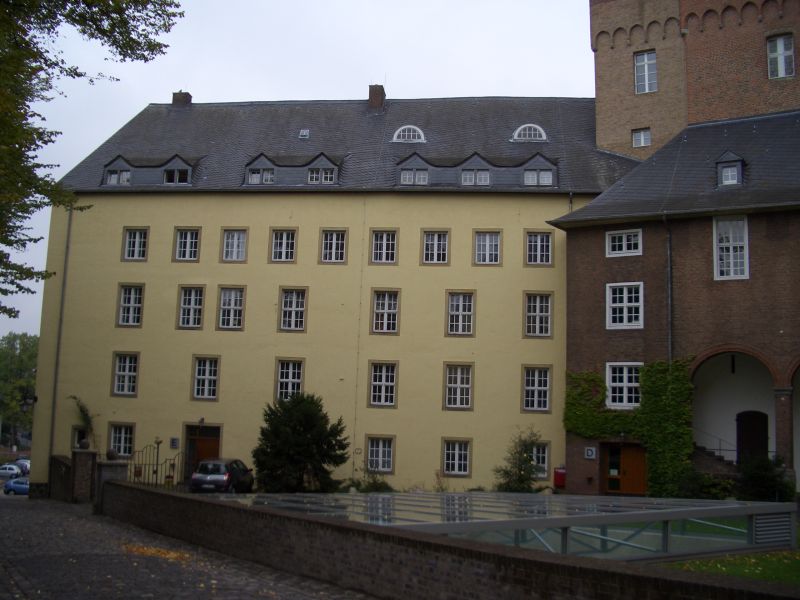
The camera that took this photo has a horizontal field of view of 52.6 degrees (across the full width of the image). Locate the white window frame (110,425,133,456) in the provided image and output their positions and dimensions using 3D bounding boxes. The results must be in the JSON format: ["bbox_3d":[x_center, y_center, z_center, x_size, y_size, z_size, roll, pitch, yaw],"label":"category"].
[{"bbox_3d":[-13.470,6.854,39.237,1.120,1.470,0.150,1,-7,8],"label":"white window frame"}]

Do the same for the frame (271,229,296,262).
[{"bbox_3d":[-5.795,-2.713,40.322,1.146,1.557,0.130,1,-7,8],"label":"frame"}]

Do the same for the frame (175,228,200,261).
[{"bbox_3d":[-10.521,-2.724,40.067,1.120,1.540,0.150,1,-7,8],"label":"frame"}]

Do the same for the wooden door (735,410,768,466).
[{"bbox_3d":[14.898,5.824,34.173,1.250,2.226,0.180,-3,-8,34],"label":"wooden door"}]

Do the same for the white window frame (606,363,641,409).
[{"bbox_3d":[9.659,3.687,34.662,1.620,1.957,0.200,-3,-8,34],"label":"white window frame"}]

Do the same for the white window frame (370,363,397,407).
[{"bbox_3d":[-0.800,4.024,38.780,1.140,1.977,0.130,1,-7,8],"label":"white window frame"}]

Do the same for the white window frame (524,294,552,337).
[{"bbox_3d":[6.390,0.733,37.269,1.120,1.970,0.150,1,-7,8],"label":"white window frame"}]

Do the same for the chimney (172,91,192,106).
[{"bbox_3d":[-13.109,-12.002,48.799,0.920,0.950,0.650,1,-7,8],"label":"chimney"}]

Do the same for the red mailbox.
[{"bbox_3d":[7.115,7.900,35.955,0.500,0.900,0.360,1,-7,8],"label":"red mailbox"}]

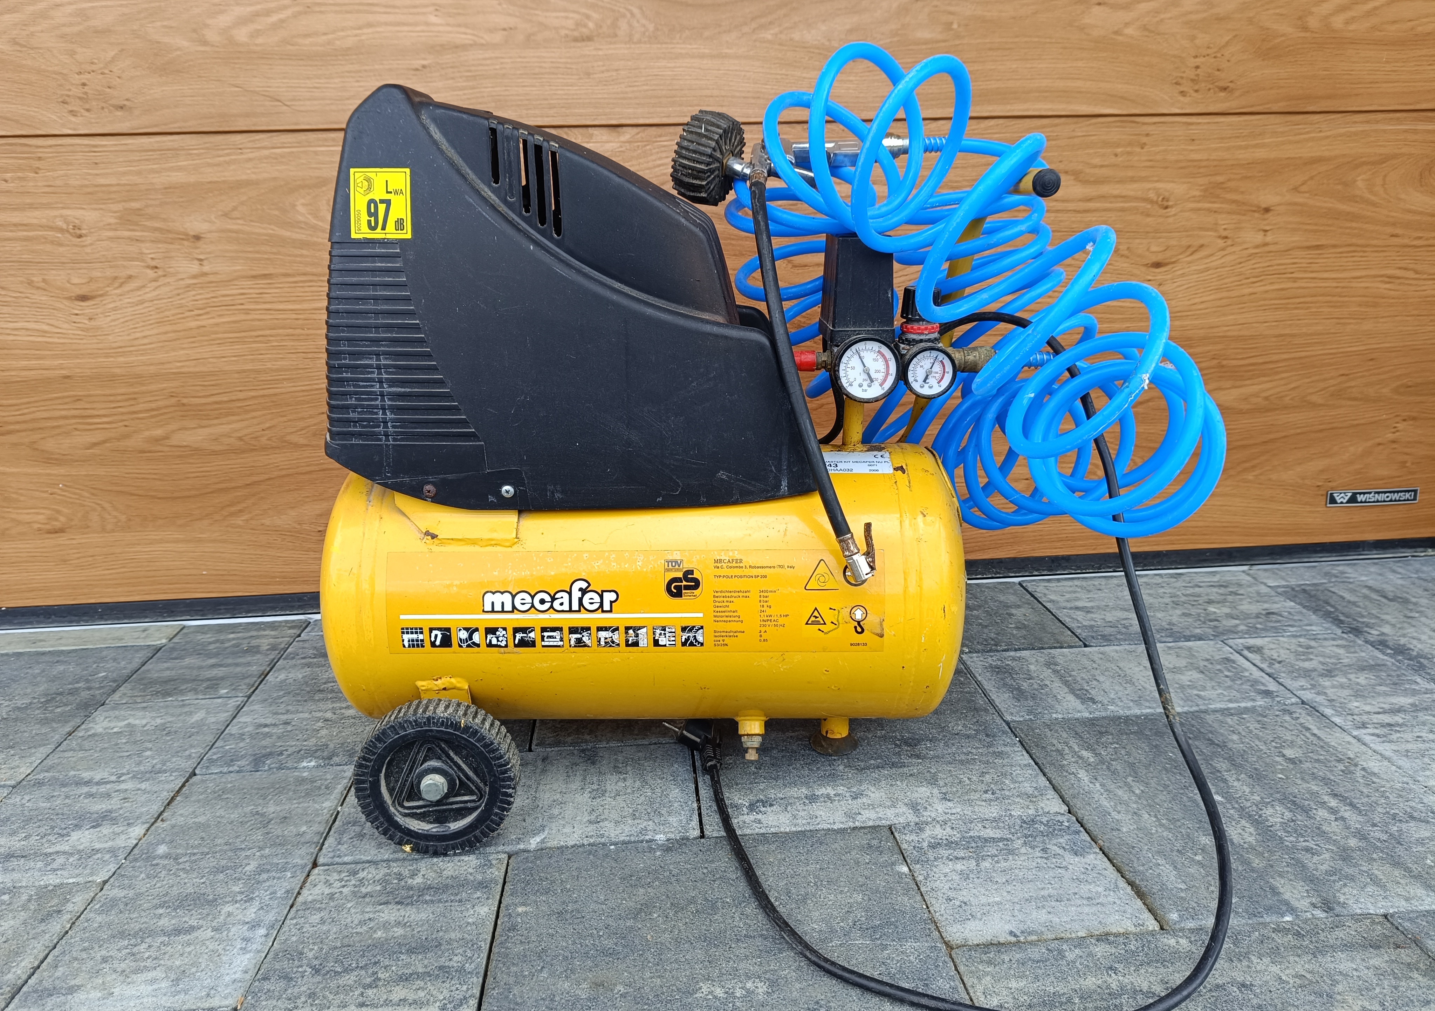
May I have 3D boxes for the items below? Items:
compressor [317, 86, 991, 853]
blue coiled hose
[{"bbox_3d":[-0.051,-0.050,0.858,0.588,0.574,0.320,0,17,2],"label":"compressor"},{"bbox_3d":[0.190,-0.161,0.816,0.365,0.400,0.300,0,17,2],"label":"blue coiled hose"}]

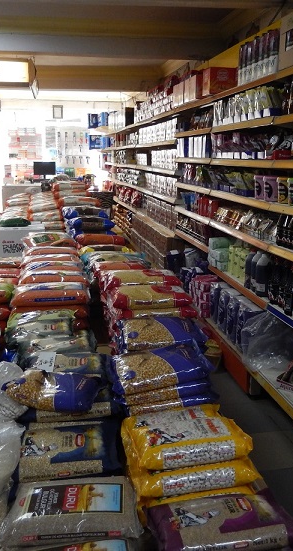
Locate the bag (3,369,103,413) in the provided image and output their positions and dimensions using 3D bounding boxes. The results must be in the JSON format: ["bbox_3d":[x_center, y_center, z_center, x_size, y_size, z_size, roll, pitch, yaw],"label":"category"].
[{"bbox_3d":[-0.413,0.511,2.379,0.420,0.100,0.270,-2,13,-9],"label":"bag"}]

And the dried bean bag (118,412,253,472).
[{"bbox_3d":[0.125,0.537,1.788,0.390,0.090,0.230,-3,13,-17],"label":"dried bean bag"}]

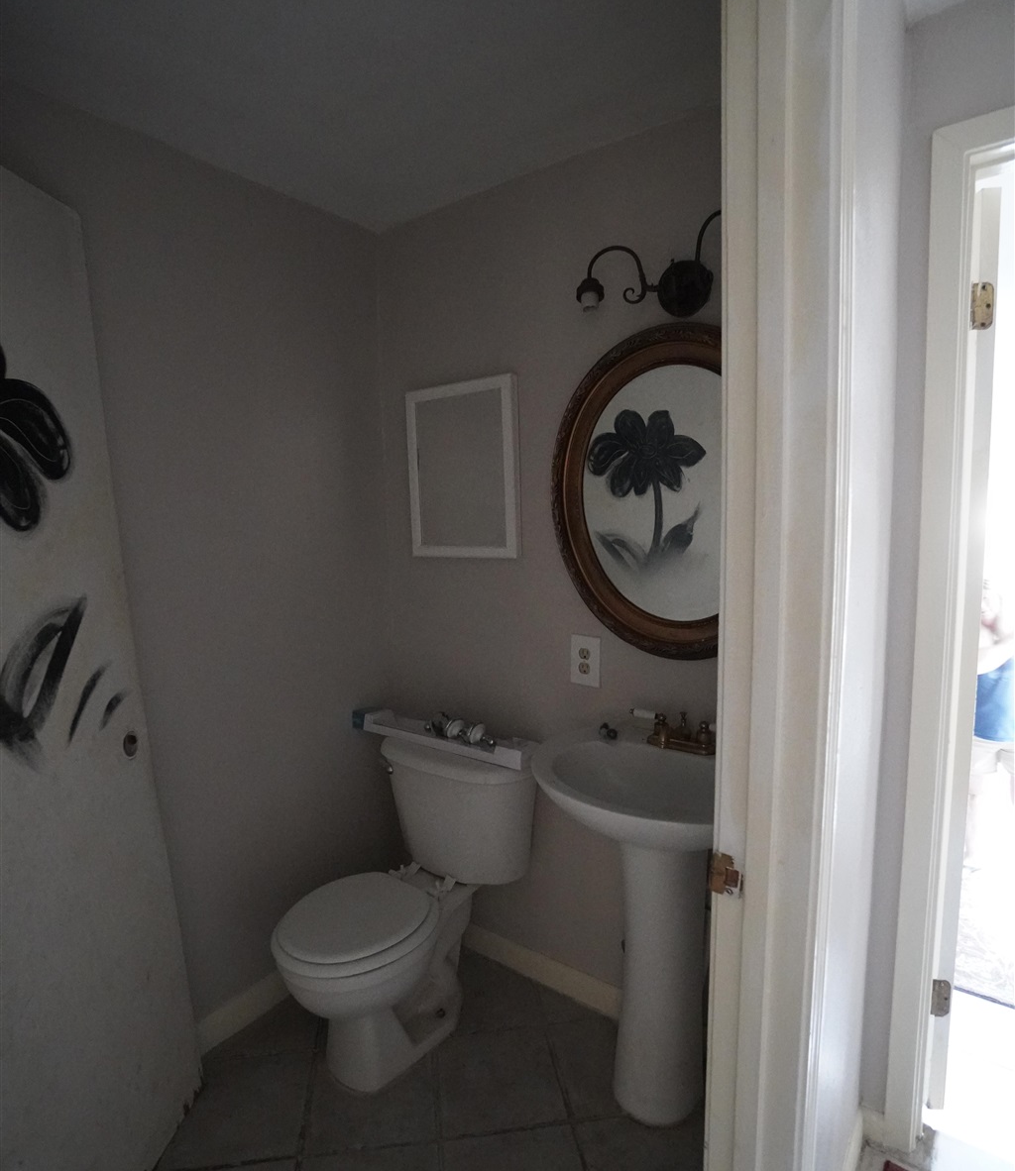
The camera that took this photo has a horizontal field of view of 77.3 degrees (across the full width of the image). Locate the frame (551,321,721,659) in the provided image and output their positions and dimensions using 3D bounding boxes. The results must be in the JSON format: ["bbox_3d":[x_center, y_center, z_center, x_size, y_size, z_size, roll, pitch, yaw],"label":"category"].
[{"bbox_3d":[0.396,-0.222,1.518,0.660,0.790,0.040,3,7,36],"label":"frame"}]

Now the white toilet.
[{"bbox_3d":[-0.289,0.854,1.718,0.460,0.740,0.690,3,7,36],"label":"white toilet"}]

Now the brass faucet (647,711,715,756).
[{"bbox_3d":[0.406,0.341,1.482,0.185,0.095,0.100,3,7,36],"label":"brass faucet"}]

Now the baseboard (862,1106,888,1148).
[{"bbox_3d":[0.810,1.197,1.403,0.054,0.083,0.016,3,7,36],"label":"baseboard"}]

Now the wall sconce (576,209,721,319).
[{"bbox_3d":[0.376,-0.700,1.414,0.460,0.170,0.145,3,7,36],"label":"wall sconce"}]

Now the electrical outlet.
[{"bbox_3d":[0.215,0.204,1.722,0.089,0.134,0.008,3,7,36],"label":"electrical outlet"}]

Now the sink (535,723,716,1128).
[{"bbox_3d":[0.326,0.817,1.428,0.570,0.850,0.450,3,7,36],"label":"sink"}]

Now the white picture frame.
[{"bbox_3d":[-0.141,-0.338,1.914,0.413,0.513,0.022,3,7,36],"label":"white picture frame"}]

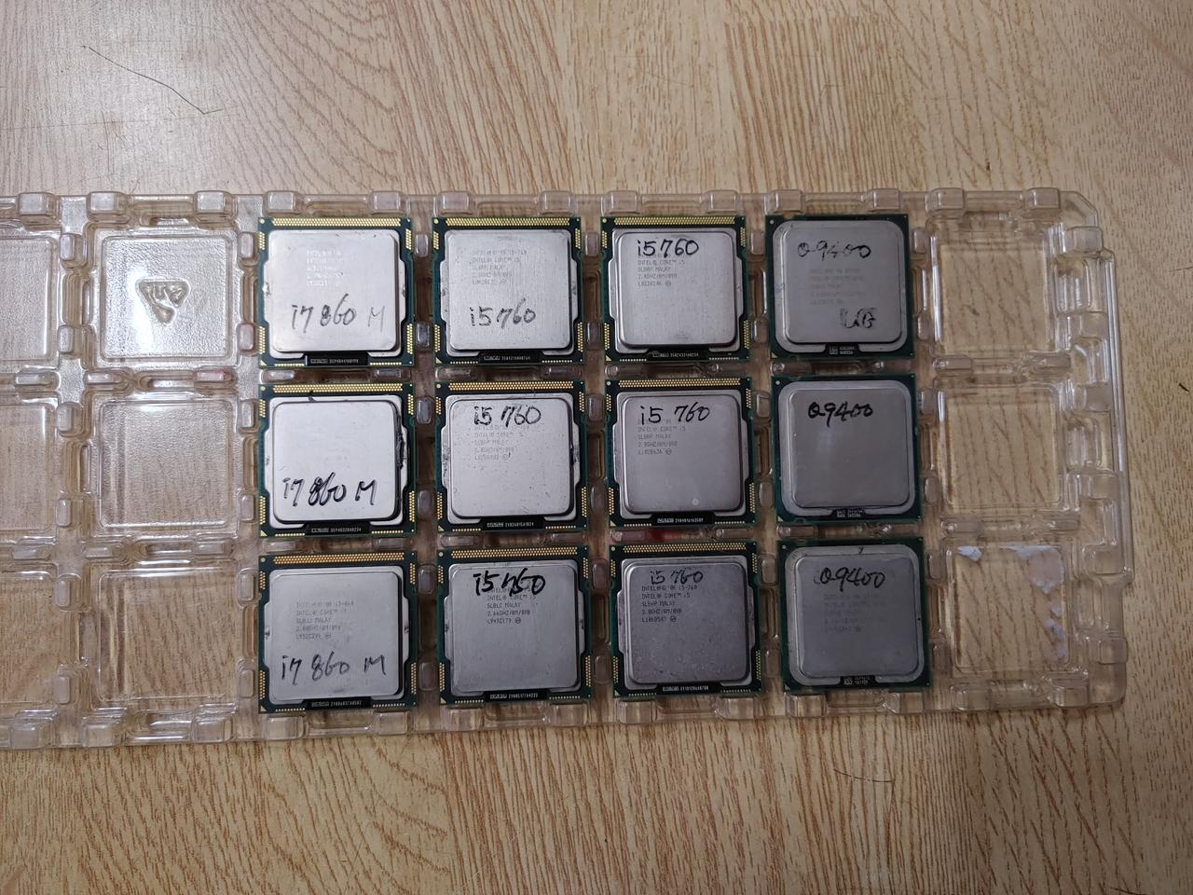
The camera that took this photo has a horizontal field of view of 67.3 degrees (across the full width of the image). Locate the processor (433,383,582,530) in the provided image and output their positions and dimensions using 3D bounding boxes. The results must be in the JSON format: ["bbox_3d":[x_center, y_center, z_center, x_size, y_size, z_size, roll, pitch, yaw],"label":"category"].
[{"bbox_3d":[-0.021,0.002,0.223,0.037,0.005,0.037,-1,87,-4],"label":"processor"}]

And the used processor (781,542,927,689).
[{"bbox_3d":[0.065,0.042,0.226,0.037,0.005,0.037,-1,87,-4],"label":"used processor"}]

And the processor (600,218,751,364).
[{"bbox_3d":[0.020,-0.041,0.228,0.037,0.005,0.037,-1,87,-4],"label":"processor"}]

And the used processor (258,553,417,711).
[{"bbox_3d":[-0.063,0.045,0.217,0.037,0.005,0.037,-1,87,-4],"label":"used processor"}]

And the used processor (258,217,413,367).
[{"bbox_3d":[-0.065,-0.039,0.222,0.037,0.005,0.037,-1,87,-4],"label":"used processor"}]

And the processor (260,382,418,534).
[{"bbox_3d":[-0.064,0.003,0.220,0.037,0.005,0.037,-1,87,-4],"label":"processor"}]

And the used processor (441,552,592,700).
[{"bbox_3d":[-0.020,0.044,0.220,0.037,0.005,0.037,-1,87,-4],"label":"used processor"}]

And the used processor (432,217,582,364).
[{"bbox_3d":[-0.022,-0.040,0.225,0.037,0.005,0.037,-1,87,-4],"label":"used processor"}]

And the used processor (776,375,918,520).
[{"bbox_3d":[0.064,0.000,0.229,0.037,0.005,0.037,-1,87,-4],"label":"used processor"}]

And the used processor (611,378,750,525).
[{"bbox_3d":[0.021,0.001,0.226,0.037,0.005,0.037,-1,87,-4],"label":"used processor"}]

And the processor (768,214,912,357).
[{"bbox_3d":[0.063,-0.042,0.231,0.037,0.005,0.037,-1,87,-4],"label":"processor"}]

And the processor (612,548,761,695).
[{"bbox_3d":[0.022,0.043,0.223,0.037,0.005,0.037,-1,87,-4],"label":"processor"}]

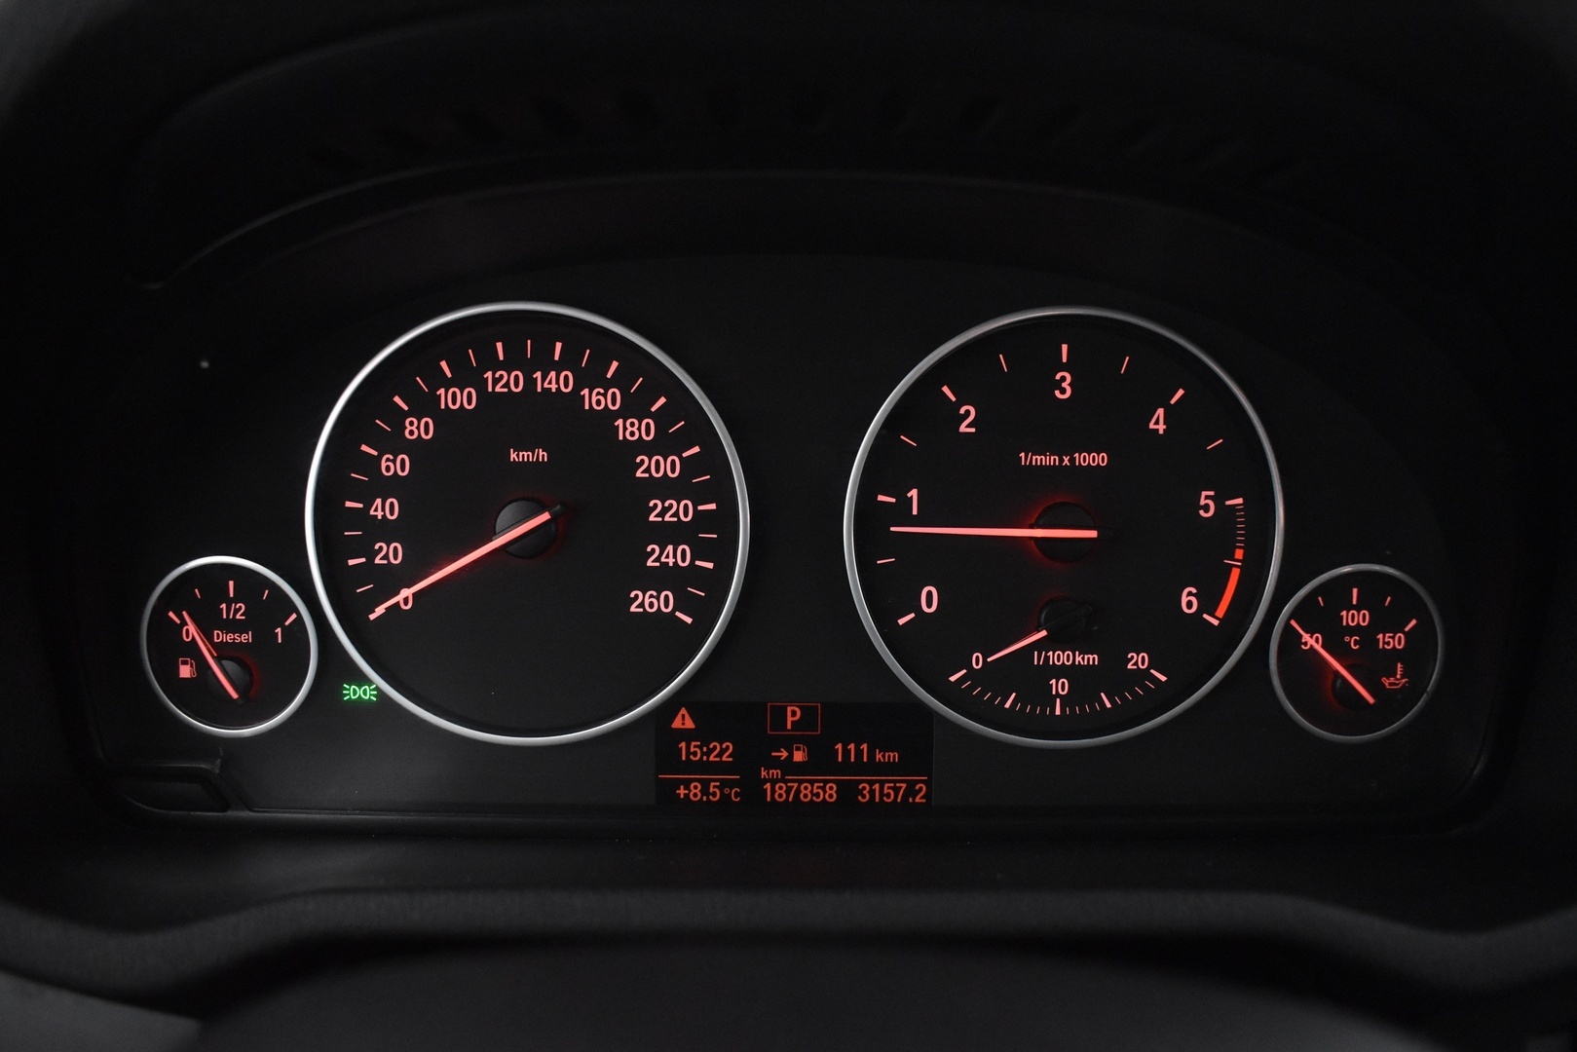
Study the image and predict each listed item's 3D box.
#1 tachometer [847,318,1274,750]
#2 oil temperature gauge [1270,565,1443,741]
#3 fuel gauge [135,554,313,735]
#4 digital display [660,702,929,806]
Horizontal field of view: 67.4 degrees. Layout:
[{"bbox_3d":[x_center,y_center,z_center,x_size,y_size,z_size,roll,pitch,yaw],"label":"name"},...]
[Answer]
[{"bbox_3d":[0.062,0.001,0.269,0.099,0.099,0.016,0,5,0],"label":"tachometer"},{"bbox_3d":[0.129,0.029,0.271,0.040,0.040,0.013,0,5,0],"label":"oil temperature gauge"},{"bbox_3d":[-0.126,0.027,0.269,0.040,0.040,0.013,0,5,0],"label":"fuel gauge"},{"bbox_3d":[0.001,0.052,0.271,0.064,0.025,0.007,0,5,0],"label":"digital display"}]

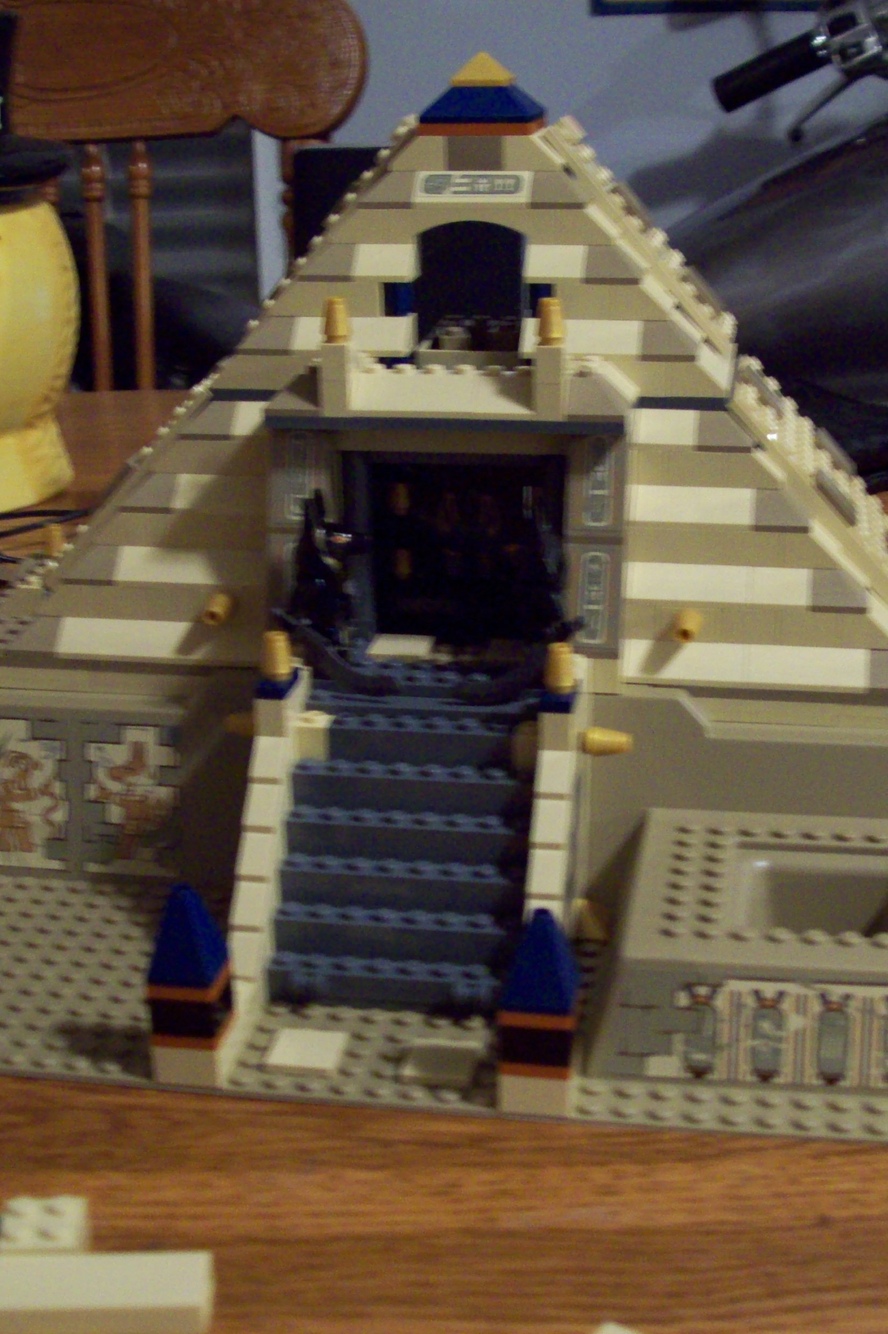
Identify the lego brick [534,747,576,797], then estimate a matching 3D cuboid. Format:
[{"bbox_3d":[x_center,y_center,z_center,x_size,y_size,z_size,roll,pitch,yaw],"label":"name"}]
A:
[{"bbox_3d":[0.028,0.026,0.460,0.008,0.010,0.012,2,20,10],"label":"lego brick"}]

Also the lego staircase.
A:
[{"bbox_3d":[-0.007,0.044,0.480,0.064,0.060,0.066,2,20,10],"label":"lego staircase"}]

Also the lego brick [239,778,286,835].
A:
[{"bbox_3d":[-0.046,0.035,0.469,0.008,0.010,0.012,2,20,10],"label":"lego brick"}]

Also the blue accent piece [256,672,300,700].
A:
[{"bbox_3d":[-0.043,0.004,0.477,0.008,0.004,0.016,2,20,10],"label":"blue accent piece"}]

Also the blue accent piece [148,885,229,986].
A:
[{"bbox_3d":[-0.059,0.060,0.421,0.016,0.021,0.016,2,20,10],"label":"blue accent piece"}]

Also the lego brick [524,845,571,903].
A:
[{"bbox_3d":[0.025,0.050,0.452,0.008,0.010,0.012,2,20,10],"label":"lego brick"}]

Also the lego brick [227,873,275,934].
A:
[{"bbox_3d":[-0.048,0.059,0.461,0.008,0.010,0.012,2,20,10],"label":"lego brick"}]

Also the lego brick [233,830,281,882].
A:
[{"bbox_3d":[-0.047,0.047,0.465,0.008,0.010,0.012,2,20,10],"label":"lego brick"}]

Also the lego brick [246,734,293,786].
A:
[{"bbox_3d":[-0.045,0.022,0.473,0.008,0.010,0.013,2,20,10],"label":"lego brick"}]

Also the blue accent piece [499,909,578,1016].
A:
[{"bbox_3d":[0.021,0.063,0.408,0.016,0.021,0.016,2,20,10],"label":"blue accent piece"}]

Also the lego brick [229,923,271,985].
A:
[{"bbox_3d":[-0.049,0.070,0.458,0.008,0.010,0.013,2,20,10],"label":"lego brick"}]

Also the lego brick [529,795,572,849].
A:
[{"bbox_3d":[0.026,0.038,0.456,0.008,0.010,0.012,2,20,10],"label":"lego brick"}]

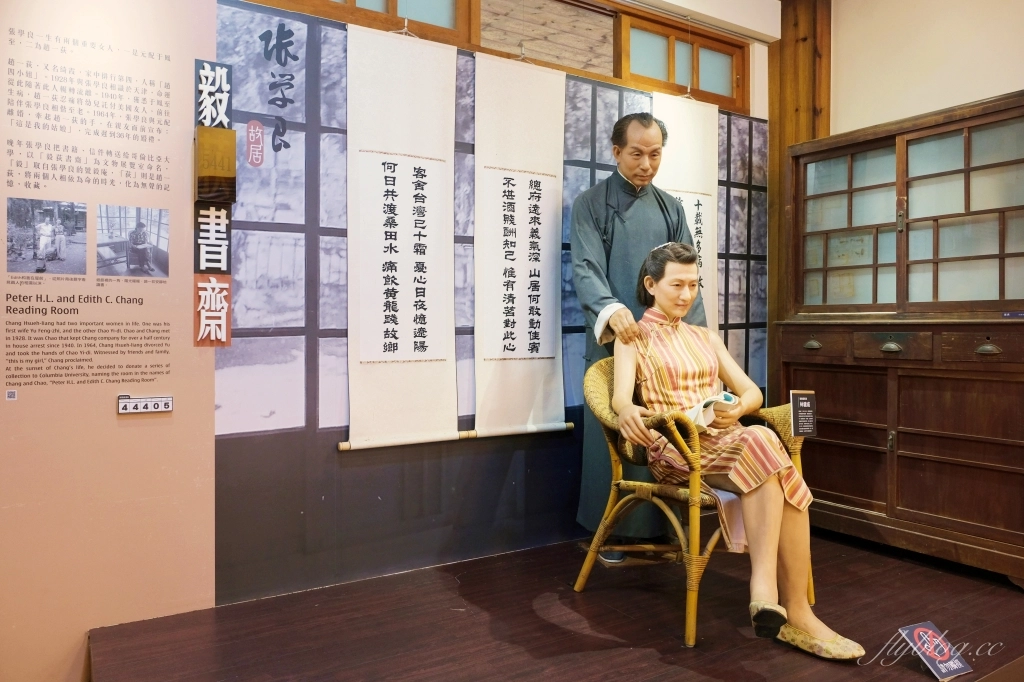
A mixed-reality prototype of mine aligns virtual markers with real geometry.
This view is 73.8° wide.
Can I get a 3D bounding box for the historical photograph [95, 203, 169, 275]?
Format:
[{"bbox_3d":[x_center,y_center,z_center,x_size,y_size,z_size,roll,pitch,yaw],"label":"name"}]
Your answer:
[{"bbox_3d":[-1.089,-0.286,1.967,0.182,0.201,0.010,-1,1,-31],"label":"historical photograph"}]

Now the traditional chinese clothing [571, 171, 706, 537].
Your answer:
[{"bbox_3d":[0.480,0.038,2.629,0.597,1.356,0.425,0,1,-19],"label":"traditional chinese clothing"}]

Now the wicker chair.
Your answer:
[{"bbox_3d":[0.561,0.439,2.206,0.637,0.774,0.572,-1,1,-35],"label":"wicker chair"}]

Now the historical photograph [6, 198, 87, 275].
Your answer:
[{"bbox_3d":[-1.266,-0.284,1.862,0.180,0.201,0.010,-1,1,-31],"label":"historical photograph"}]

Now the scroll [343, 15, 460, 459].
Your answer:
[{"bbox_3d":[-0.362,-0.348,2.379,0.455,1.440,0.035,-1,1,-31],"label":"scroll"}]

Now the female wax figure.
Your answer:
[{"bbox_3d":[0.648,0.249,2.056,0.556,1.158,0.759,-1,1,-31],"label":"female wax figure"}]

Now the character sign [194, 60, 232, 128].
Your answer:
[{"bbox_3d":[-0.901,-0.739,2.065,0.105,0.212,0.018,-1,1,-31],"label":"character sign"}]

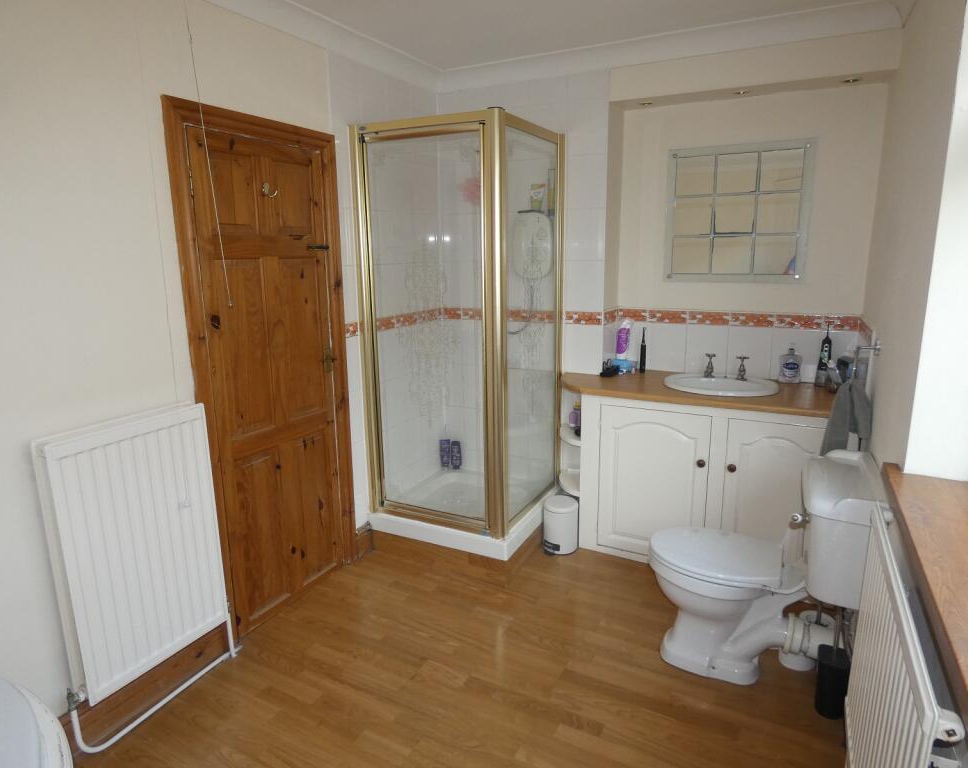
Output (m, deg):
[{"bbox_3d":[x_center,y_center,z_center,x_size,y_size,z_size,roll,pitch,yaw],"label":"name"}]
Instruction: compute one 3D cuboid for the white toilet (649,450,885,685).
[{"bbox_3d":[0.955,0.638,2.136,0.711,0.819,0.474,6,14,26],"label":"white toilet"}]

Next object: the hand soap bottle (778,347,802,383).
[{"bbox_3d":[1.493,-0.096,2.875,0.097,0.194,0.059,6,14,26],"label":"hand soap bottle"}]

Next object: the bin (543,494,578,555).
[{"bbox_3d":[0.399,0.724,3.071,0.172,0.257,0.183,-1,13,0],"label":"bin"}]

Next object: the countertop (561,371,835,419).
[{"bbox_3d":[1.021,0.022,2.893,1.372,0.035,0.545,6,14,26],"label":"countertop"}]

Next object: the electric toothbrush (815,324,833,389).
[{"bbox_3d":[1.608,-0.132,2.799,0.065,0.295,0.064,7,15,32],"label":"electric toothbrush"}]

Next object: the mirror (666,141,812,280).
[{"bbox_3d":[1.226,-0.824,2.892,0.653,0.652,0.025,6,14,26],"label":"mirror"}]

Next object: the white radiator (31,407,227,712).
[{"bbox_3d":[-1.078,0.512,1.885,0.064,0.817,0.493,6,14,26],"label":"white radiator"}]

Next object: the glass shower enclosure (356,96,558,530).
[{"bbox_3d":[-0.082,-0.293,3.040,0.755,1.880,0.768,6,14,26],"label":"glass shower enclosure"}]

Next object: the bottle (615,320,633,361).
[{"bbox_3d":[0.748,-0.225,3.212,0.077,0.262,0.054,6,14,26],"label":"bottle"}]

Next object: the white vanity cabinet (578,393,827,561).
[{"bbox_3d":[1.121,0.450,2.952,1.169,0.827,0.525,6,14,26],"label":"white vanity cabinet"}]

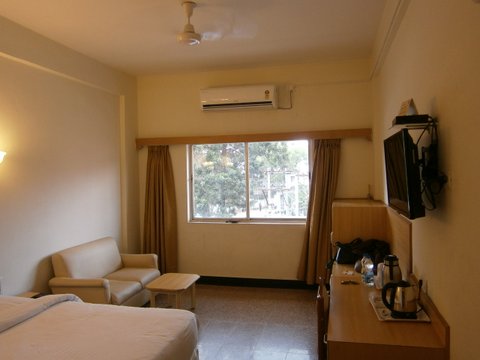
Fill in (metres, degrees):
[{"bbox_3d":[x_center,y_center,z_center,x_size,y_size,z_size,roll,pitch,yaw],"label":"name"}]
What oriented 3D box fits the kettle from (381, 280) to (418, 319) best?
[{"bbox_3d":[0.870,0.636,1.965,0.210,0.197,0.140,-1,2,-10],"label":"kettle"}]

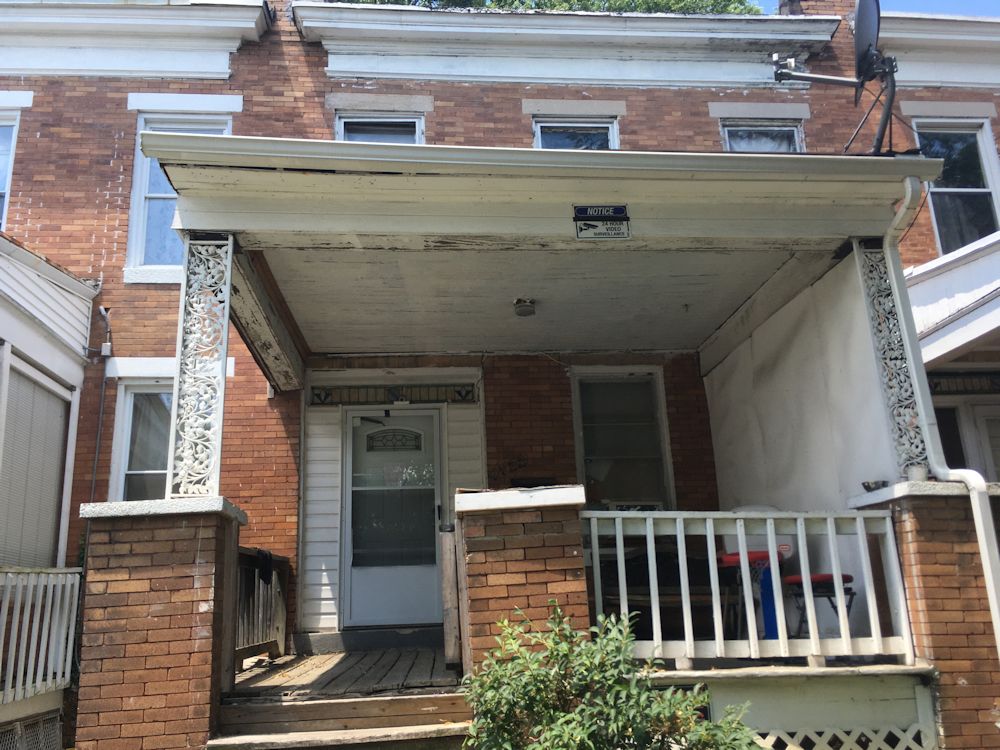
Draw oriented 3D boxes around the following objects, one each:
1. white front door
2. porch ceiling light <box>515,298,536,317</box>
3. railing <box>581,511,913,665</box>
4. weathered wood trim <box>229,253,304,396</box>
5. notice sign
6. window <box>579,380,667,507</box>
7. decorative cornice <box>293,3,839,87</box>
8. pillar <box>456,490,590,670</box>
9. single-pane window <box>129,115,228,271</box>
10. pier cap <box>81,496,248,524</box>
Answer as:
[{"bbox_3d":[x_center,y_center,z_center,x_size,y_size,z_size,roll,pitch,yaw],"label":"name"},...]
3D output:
[{"bbox_3d":[-1.012,1.311,7.964,0.907,2.028,0.060,-1,-15,-6],"label":"white front door"},{"bbox_3d":[0.203,-0.575,7.014,0.165,0.090,0.165,-1,-15,-6],"label":"porch ceiling light"},{"bbox_3d":[1.383,1.224,4.801,1.880,0.870,0.100,-1,-15,-6],"label":"railing"},{"bbox_3d":[-1.885,-0.464,6.676,0.280,0.330,3.250,-1,-15,-6],"label":"weathered wood trim"},{"bbox_3d":[0.612,-0.912,5.018,0.330,0.225,0.015,-1,-15,-6],"label":"notice sign"},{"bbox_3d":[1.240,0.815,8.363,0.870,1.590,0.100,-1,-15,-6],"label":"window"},{"bbox_3d":[0.836,-3.645,9.334,6.130,0.715,0.310,-1,-15,-6],"label":"decorative cornice"},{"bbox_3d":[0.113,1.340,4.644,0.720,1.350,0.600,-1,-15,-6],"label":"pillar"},{"bbox_3d":[-3.290,-1.890,8.643,0.920,1.700,0.100,-1,-15,-6],"label":"single-pane window"},{"bbox_3d":[-1.827,0.765,4.633,0.710,0.080,0.650,-1,-15,-6],"label":"pier cap"}]

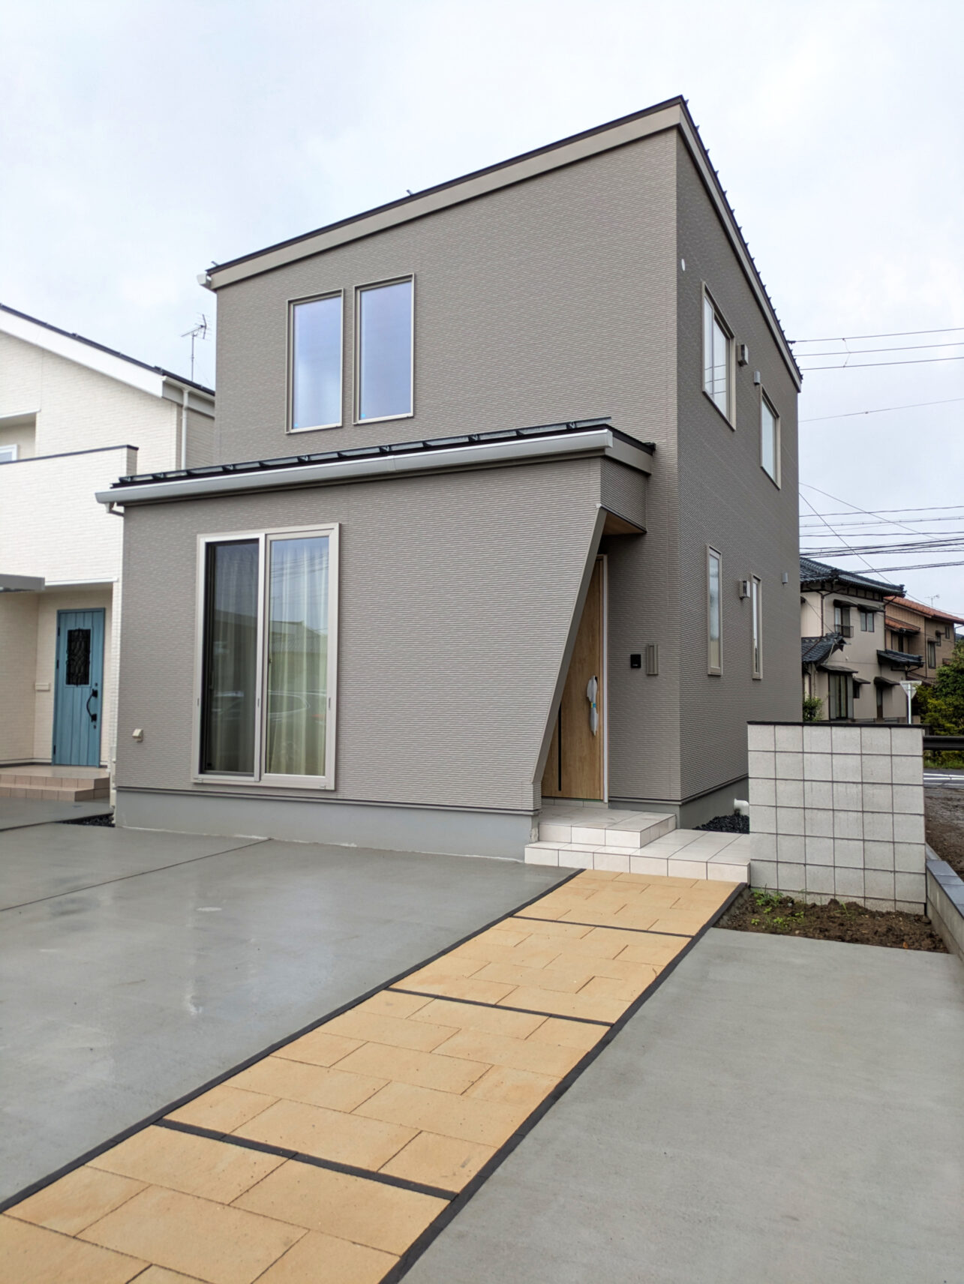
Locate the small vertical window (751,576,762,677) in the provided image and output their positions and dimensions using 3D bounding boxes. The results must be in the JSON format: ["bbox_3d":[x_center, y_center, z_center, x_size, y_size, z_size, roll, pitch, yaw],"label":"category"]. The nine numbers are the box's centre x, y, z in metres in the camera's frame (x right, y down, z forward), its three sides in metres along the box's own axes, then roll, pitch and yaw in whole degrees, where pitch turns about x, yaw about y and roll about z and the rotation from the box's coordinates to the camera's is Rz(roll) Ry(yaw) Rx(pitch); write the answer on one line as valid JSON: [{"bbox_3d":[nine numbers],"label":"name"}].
[{"bbox_3d":[3.664,-0.190,12.409,0.100,1.370,0.750,-1,-3,26],"label":"small vertical window"}]

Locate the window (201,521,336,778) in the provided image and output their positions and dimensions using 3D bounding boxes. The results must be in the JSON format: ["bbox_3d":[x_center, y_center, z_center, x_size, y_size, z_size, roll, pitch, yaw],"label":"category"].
[{"bbox_3d":[-2.103,0.149,8.989,1.720,2.470,0.100,-1,-3,26],"label":"window"}]

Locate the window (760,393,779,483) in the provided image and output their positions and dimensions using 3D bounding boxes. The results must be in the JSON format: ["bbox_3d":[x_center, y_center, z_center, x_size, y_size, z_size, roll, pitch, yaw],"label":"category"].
[{"bbox_3d":[4.304,-3.009,13.848,0.100,1.190,1.680,-1,-3,26],"label":"window"}]

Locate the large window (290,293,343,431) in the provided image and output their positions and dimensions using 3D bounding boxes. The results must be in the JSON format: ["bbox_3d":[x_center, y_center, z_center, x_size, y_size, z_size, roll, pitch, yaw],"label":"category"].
[{"bbox_3d":[-1.911,-3.200,10.643,0.780,1.580,0.100,-1,-3,26],"label":"large window"}]

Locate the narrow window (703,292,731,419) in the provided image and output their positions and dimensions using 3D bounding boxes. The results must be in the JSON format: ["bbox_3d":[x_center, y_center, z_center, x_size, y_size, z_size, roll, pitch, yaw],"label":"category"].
[{"bbox_3d":[2.702,-3.191,10.574,0.100,1.190,1.660,-1,-3,26],"label":"narrow window"}]

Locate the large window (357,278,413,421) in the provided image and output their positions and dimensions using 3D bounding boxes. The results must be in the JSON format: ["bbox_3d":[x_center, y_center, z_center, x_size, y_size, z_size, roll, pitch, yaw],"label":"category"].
[{"bbox_3d":[-1.077,-3.212,10.236,0.780,1.580,0.100,-1,-3,26],"label":"large window"}]

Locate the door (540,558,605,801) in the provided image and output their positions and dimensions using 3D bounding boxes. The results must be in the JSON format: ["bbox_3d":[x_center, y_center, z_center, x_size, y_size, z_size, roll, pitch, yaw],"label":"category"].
[{"bbox_3d":[0.812,0.365,9.171,0.920,2.330,0.100,-1,-3,26],"label":"door"}]

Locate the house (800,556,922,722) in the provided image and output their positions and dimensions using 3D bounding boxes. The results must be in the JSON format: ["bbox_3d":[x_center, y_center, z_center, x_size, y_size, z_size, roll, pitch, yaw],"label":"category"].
[{"bbox_3d":[14.800,0.028,43.498,8.800,7.600,8.500,3,-4,-43],"label":"house"}]

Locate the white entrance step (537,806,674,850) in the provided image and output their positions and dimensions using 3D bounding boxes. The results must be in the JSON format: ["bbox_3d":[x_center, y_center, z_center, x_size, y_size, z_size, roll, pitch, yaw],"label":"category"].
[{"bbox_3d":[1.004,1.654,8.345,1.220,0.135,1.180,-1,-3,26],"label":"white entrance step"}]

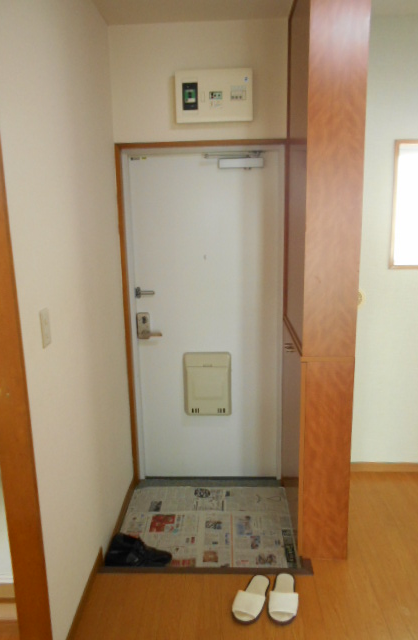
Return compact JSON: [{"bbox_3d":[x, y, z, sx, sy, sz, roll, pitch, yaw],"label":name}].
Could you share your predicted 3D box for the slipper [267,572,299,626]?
[{"bbox_3d":[0.296,1.092,1.915,0.103,0.060,0.255,1,12,11],"label":"slipper"}]

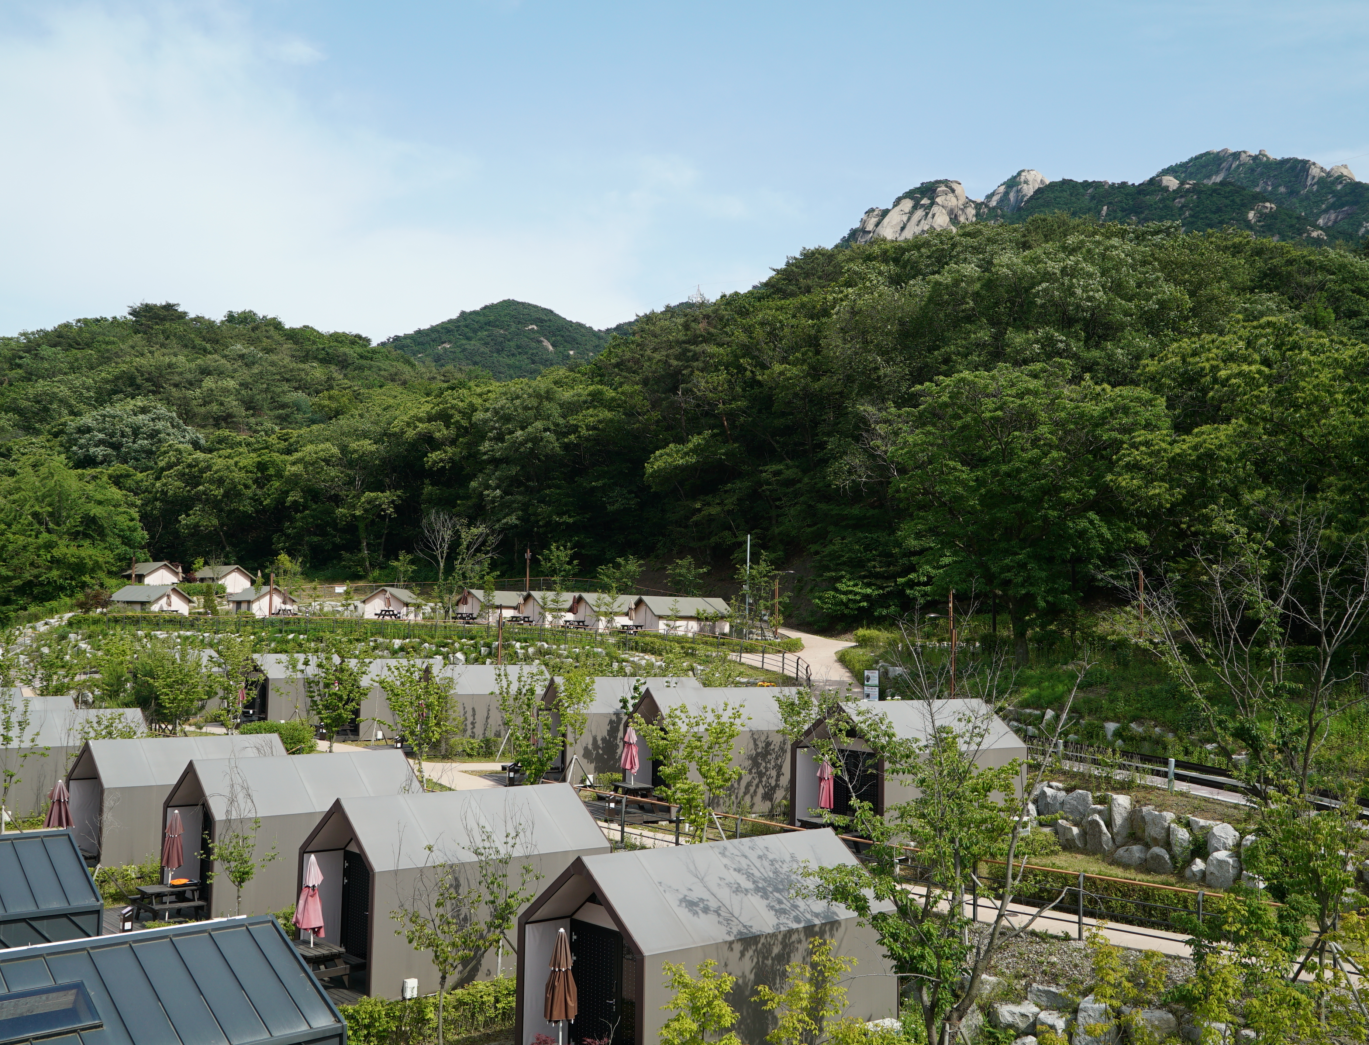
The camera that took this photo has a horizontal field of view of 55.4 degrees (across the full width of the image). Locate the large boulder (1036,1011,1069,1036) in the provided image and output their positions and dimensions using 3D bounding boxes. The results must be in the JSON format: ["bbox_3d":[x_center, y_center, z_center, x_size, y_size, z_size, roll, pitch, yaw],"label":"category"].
[{"bbox_3d":[5.782,7.876,20.500,0.450,0.440,0.470,5,-6,-40],"label":"large boulder"}]

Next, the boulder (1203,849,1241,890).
[{"bbox_3d":[11.957,7.745,29.000,0.840,0.880,0.780,-1,-6,25],"label":"boulder"}]

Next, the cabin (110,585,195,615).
[{"bbox_3d":[-43.068,6.548,105.297,5.700,2.750,3.873,-2,-6,33],"label":"cabin"}]

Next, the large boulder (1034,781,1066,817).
[{"bbox_3d":[9.233,6.983,32.900,0.650,0.880,0.720,5,-6,-40],"label":"large boulder"}]

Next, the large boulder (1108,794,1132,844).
[{"bbox_3d":[10.790,7.355,32.300,0.640,1.220,0.650,-1,-6,25],"label":"large boulder"}]

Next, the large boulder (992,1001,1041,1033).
[{"bbox_3d":[5.266,7.856,20.700,0.720,0.480,0.550,-1,-6,18],"label":"large boulder"}]

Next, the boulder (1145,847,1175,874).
[{"bbox_3d":[10.425,7.410,28.600,0.550,0.620,0.600,5,-6,-40],"label":"boulder"}]

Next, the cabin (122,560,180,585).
[{"bbox_3d":[-47.522,4.902,116.858,3.550,2.484,5.039,6,-7,-44],"label":"cabin"}]

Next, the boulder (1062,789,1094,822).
[{"bbox_3d":[9.112,6.551,30.200,0.680,0.680,0.600,-1,-6,18],"label":"boulder"}]

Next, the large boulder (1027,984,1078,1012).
[{"bbox_3d":[5.895,7.628,20.900,0.520,0.450,0.700,5,-6,-40],"label":"large boulder"}]

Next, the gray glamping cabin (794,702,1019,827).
[{"bbox_3d":[5.489,5.975,31.482,5.094,3.324,2.950,5,-7,-38],"label":"gray glamping cabin"}]

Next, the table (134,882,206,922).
[{"bbox_3d":[-11.776,8.695,29.737,1.200,0.740,1.500,5,-7,-41],"label":"table"}]

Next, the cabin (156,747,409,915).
[{"bbox_3d":[-9.697,7.639,32.893,5.618,3.452,3.250,5,-7,-41],"label":"cabin"}]

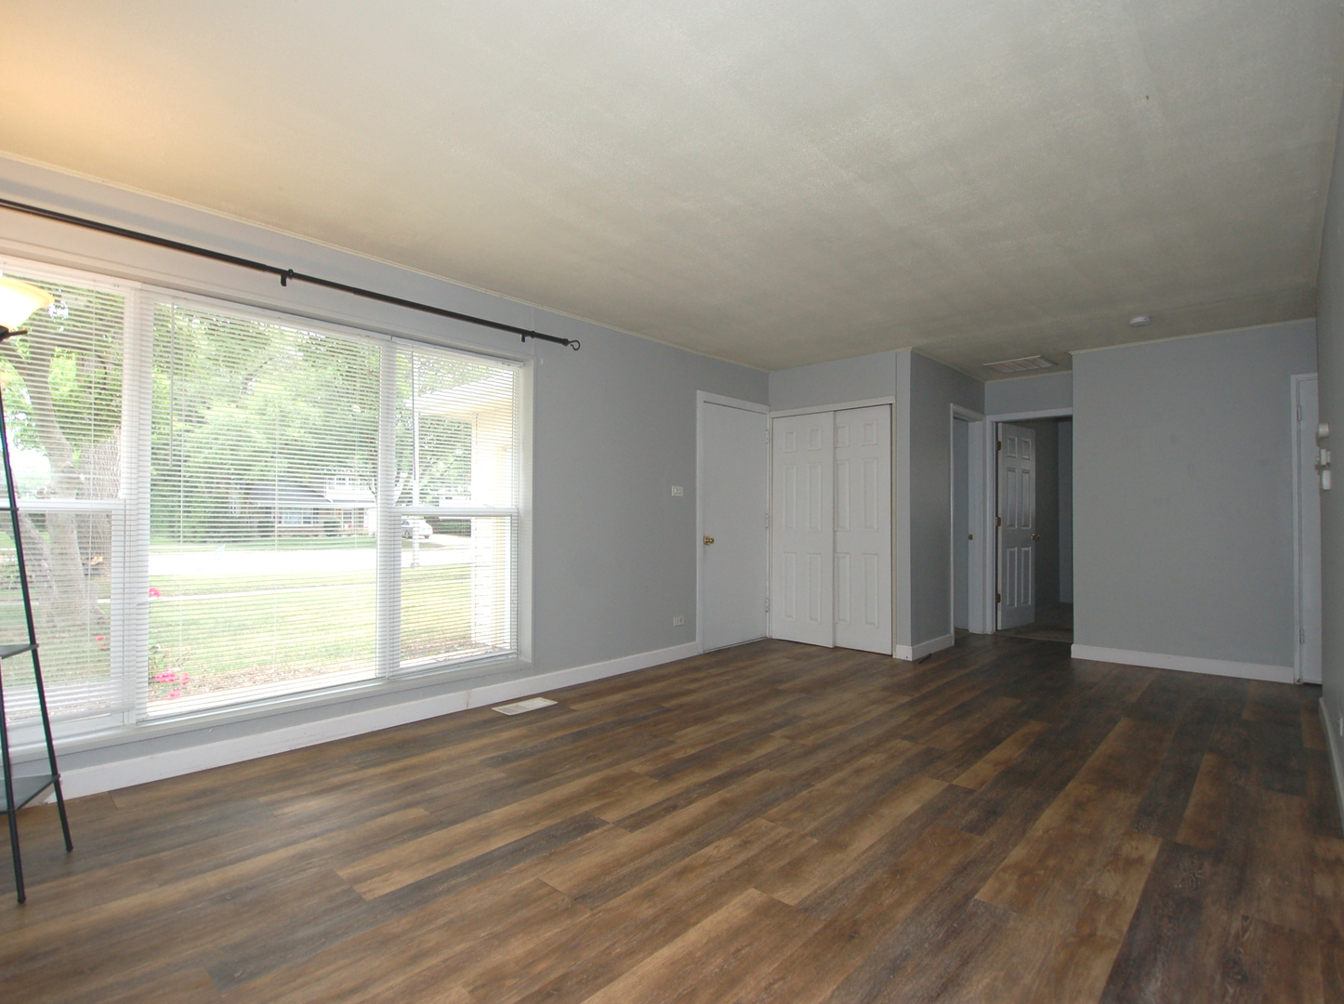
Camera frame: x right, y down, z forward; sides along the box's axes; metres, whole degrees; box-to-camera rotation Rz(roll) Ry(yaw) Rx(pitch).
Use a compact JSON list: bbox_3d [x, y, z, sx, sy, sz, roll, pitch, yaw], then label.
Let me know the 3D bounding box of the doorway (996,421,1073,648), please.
[{"bbox_3d":[3.421,0.242,5.844,0.730,2.030,0.120,-1,-2,44],"label":"doorway"}]

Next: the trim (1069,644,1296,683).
[{"bbox_3d":[3.670,1.181,4.609,1.250,0.105,0.020,-1,-2,41],"label":"trim"}]

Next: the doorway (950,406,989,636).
[{"bbox_3d":[2.679,0.226,5.777,0.130,2.050,0.810,-1,-2,44],"label":"doorway"}]

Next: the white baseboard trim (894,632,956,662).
[{"bbox_3d":[2.095,1.183,5.175,0.135,0.105,0.810,-1,-2,44],"label":"white baseboard trim"}]

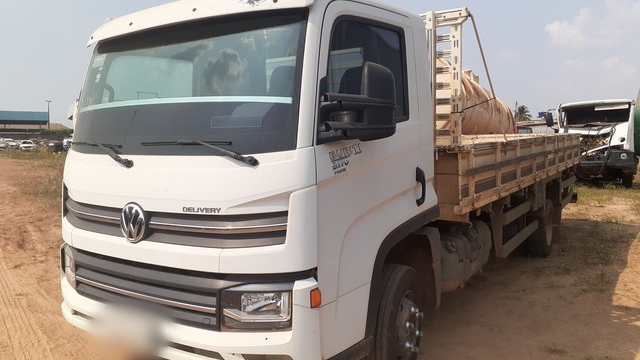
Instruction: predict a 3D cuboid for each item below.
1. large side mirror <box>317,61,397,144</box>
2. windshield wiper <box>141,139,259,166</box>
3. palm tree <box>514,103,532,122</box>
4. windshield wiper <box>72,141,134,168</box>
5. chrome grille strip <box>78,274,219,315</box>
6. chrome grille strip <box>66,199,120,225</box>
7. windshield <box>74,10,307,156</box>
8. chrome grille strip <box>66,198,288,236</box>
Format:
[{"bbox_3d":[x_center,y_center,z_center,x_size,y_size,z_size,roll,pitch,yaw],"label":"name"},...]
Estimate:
[{"bbox_3d":[0.192,-0.366,2.364,0.280,0.385,0.350,2,6,34],"label":"large side mirror"},{"bbox_3d":[-0.629,-0.132,2.512,0.800,0.140,0.100,2,6,28],"label":"windshield wiper"},{"bbox_3d":[42.668,-12.343,105.313,3.900,6.894,3.900,1,6,22],"label":"palm tree"},{"bbox_3d":[-1.312,-0.161,2.956,0.810,0.140,0.100,3,7,42],"label":"windshield wiper"},{"bbox_3d":[-0.998,0.609,2.679,1.210,0.050,0.070,2,6,34],"label":"chrome grille strip"},{"bbox_3d":[-1.378,0.193,2.976,0.820,0.060,0.080,4,7,44],"label":"chrome grille strip"},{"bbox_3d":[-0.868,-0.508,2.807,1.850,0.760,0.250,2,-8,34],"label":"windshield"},{"bbox_3d":[-0.965,0.204,2.703,1.860,0.080,0.200,2,6,34],"label":"chrome grille strip"}]

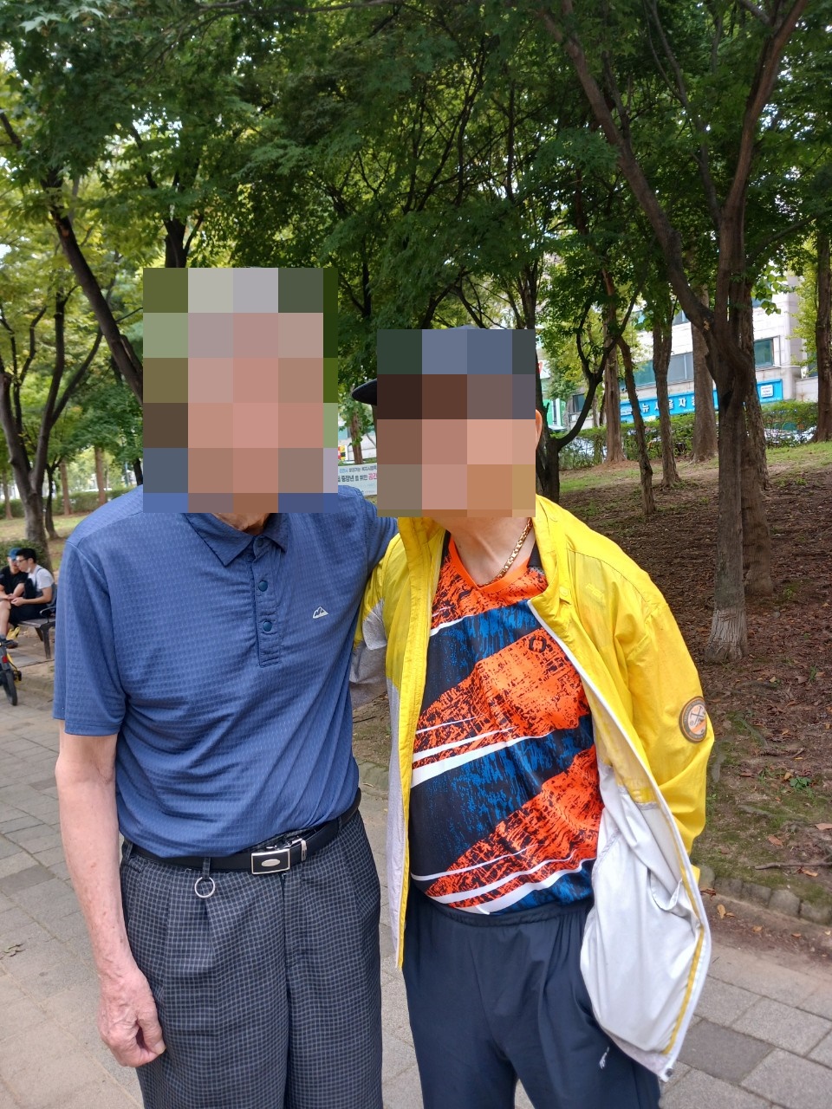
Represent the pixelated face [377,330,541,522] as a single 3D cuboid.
[{"bbox_3d":[0.057,-0.168,1.130,0.190,0.240,0.220,1,1,29],"label":"pixelated face"}]

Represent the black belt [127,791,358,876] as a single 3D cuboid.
[{"bbox_3d":[-0.248,0.392,1.250,0.335,0.075,0.250,0,1,-19],"label":"black belt"}]

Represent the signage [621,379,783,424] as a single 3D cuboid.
[{"bbox_3d":[15.300,-8.400,47.500,0.250,1.050,10.100,-1,1,-43],"label":"signage"}]

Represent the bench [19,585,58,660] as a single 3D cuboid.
[{"bbox_3d":[-4.420,0.750,10.100,1.600,0.800,0.600,1,1,45],"label":"bench"}]

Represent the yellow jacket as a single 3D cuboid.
[{"bbox_3d":[0.145,0.290,1.220,0.540,0.730,0.360,0,1,20],"label":"yellow jacket"}]

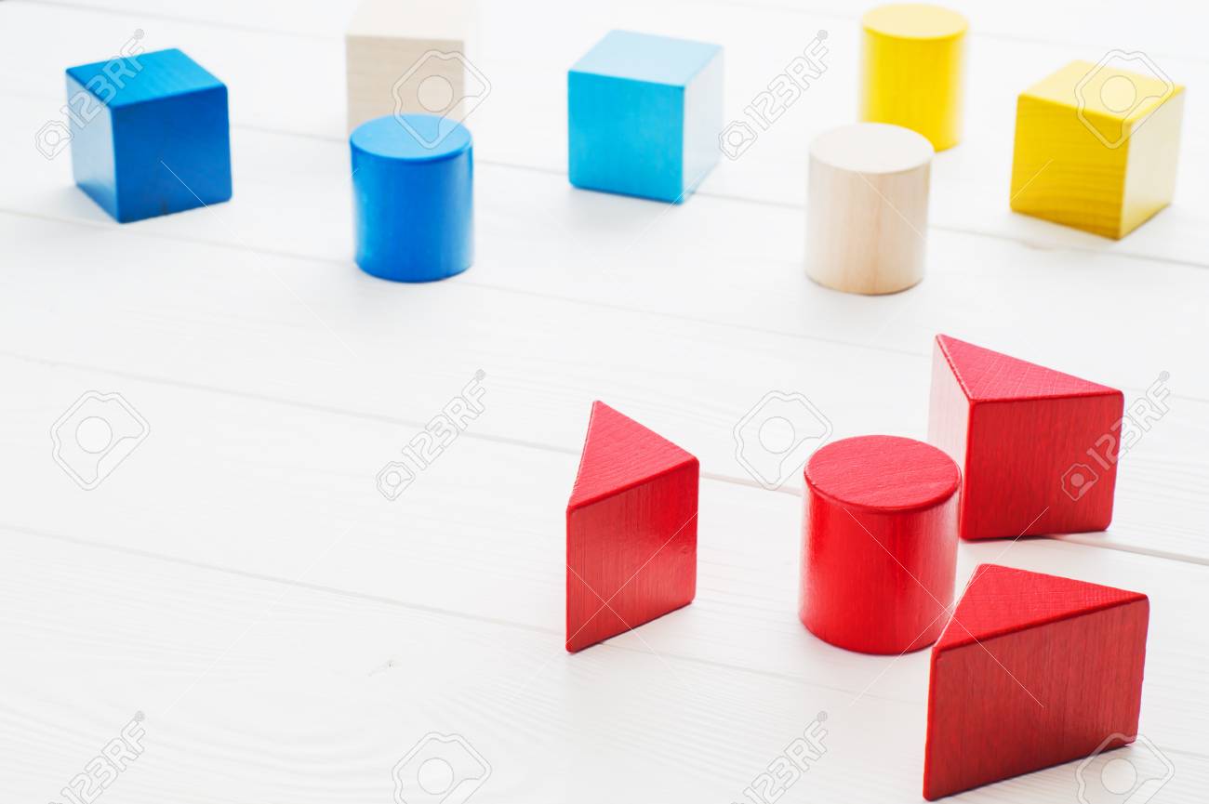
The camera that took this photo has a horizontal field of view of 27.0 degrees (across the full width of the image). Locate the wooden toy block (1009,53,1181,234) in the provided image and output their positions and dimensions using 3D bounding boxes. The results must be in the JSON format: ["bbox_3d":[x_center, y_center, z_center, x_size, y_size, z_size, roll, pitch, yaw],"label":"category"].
[{"bbox_3d":[0.159,-0.081,0.811,0.040,0.040,0.040,19,33,31],"label":"wooden toy block"}]

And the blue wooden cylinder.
[{"bbox_3d":[-0.059,-0.063,0.774,0.037,0.041,0.037,-2,28,-4],"label":"blue wooden cylinder"}]

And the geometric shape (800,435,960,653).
[{"bbox_3d":[0.065,0.033,0.592,0.036,0.040,0.036,3,28,6],"label":"geometric shape"}]

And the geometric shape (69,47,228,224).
[{"bbox_3d":[-0.148,-0.087,0.820,0.040,0.040,0.040,-16,31,-27],"label":"geometric shape"}]

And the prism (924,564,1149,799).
[{"bbox_3d":[0.087,0.058,0.546,0.054,0.038,0.026,-11,30,-21],"label":"prism"}]

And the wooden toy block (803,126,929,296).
[{"bbox_3d":[0.080,-0.059,0.766,0.037,0.041,0.037,3,28,6],"label":"wooden toy block"}]

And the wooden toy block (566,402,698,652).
[{"bbox_3d":[-0.005,0.029,0.600,0.039,0.039,0.038,-20,33,-33],"label":"wooden toy block"}]

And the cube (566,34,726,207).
[{"bbox_3d":[0.014,-0.095,0.835,0.040,0.040,0.040,10,29,18],"label":"cube"}]

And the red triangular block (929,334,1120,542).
[{"bbox_3d":[0.106,0.008,0.641,0.039,0.039,0.038,-4,28,-7],"label":"red triangular block"}]

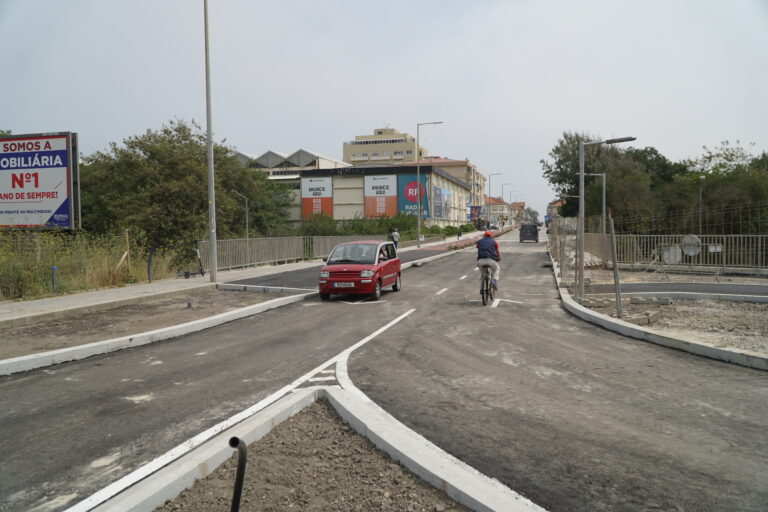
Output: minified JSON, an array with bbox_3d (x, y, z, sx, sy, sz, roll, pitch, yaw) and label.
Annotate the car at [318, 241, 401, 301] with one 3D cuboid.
[{"bbox_3d":[-0.507,0.326,14.767,1.450,1.420,2.750,0,3,16],"label":"car"}]

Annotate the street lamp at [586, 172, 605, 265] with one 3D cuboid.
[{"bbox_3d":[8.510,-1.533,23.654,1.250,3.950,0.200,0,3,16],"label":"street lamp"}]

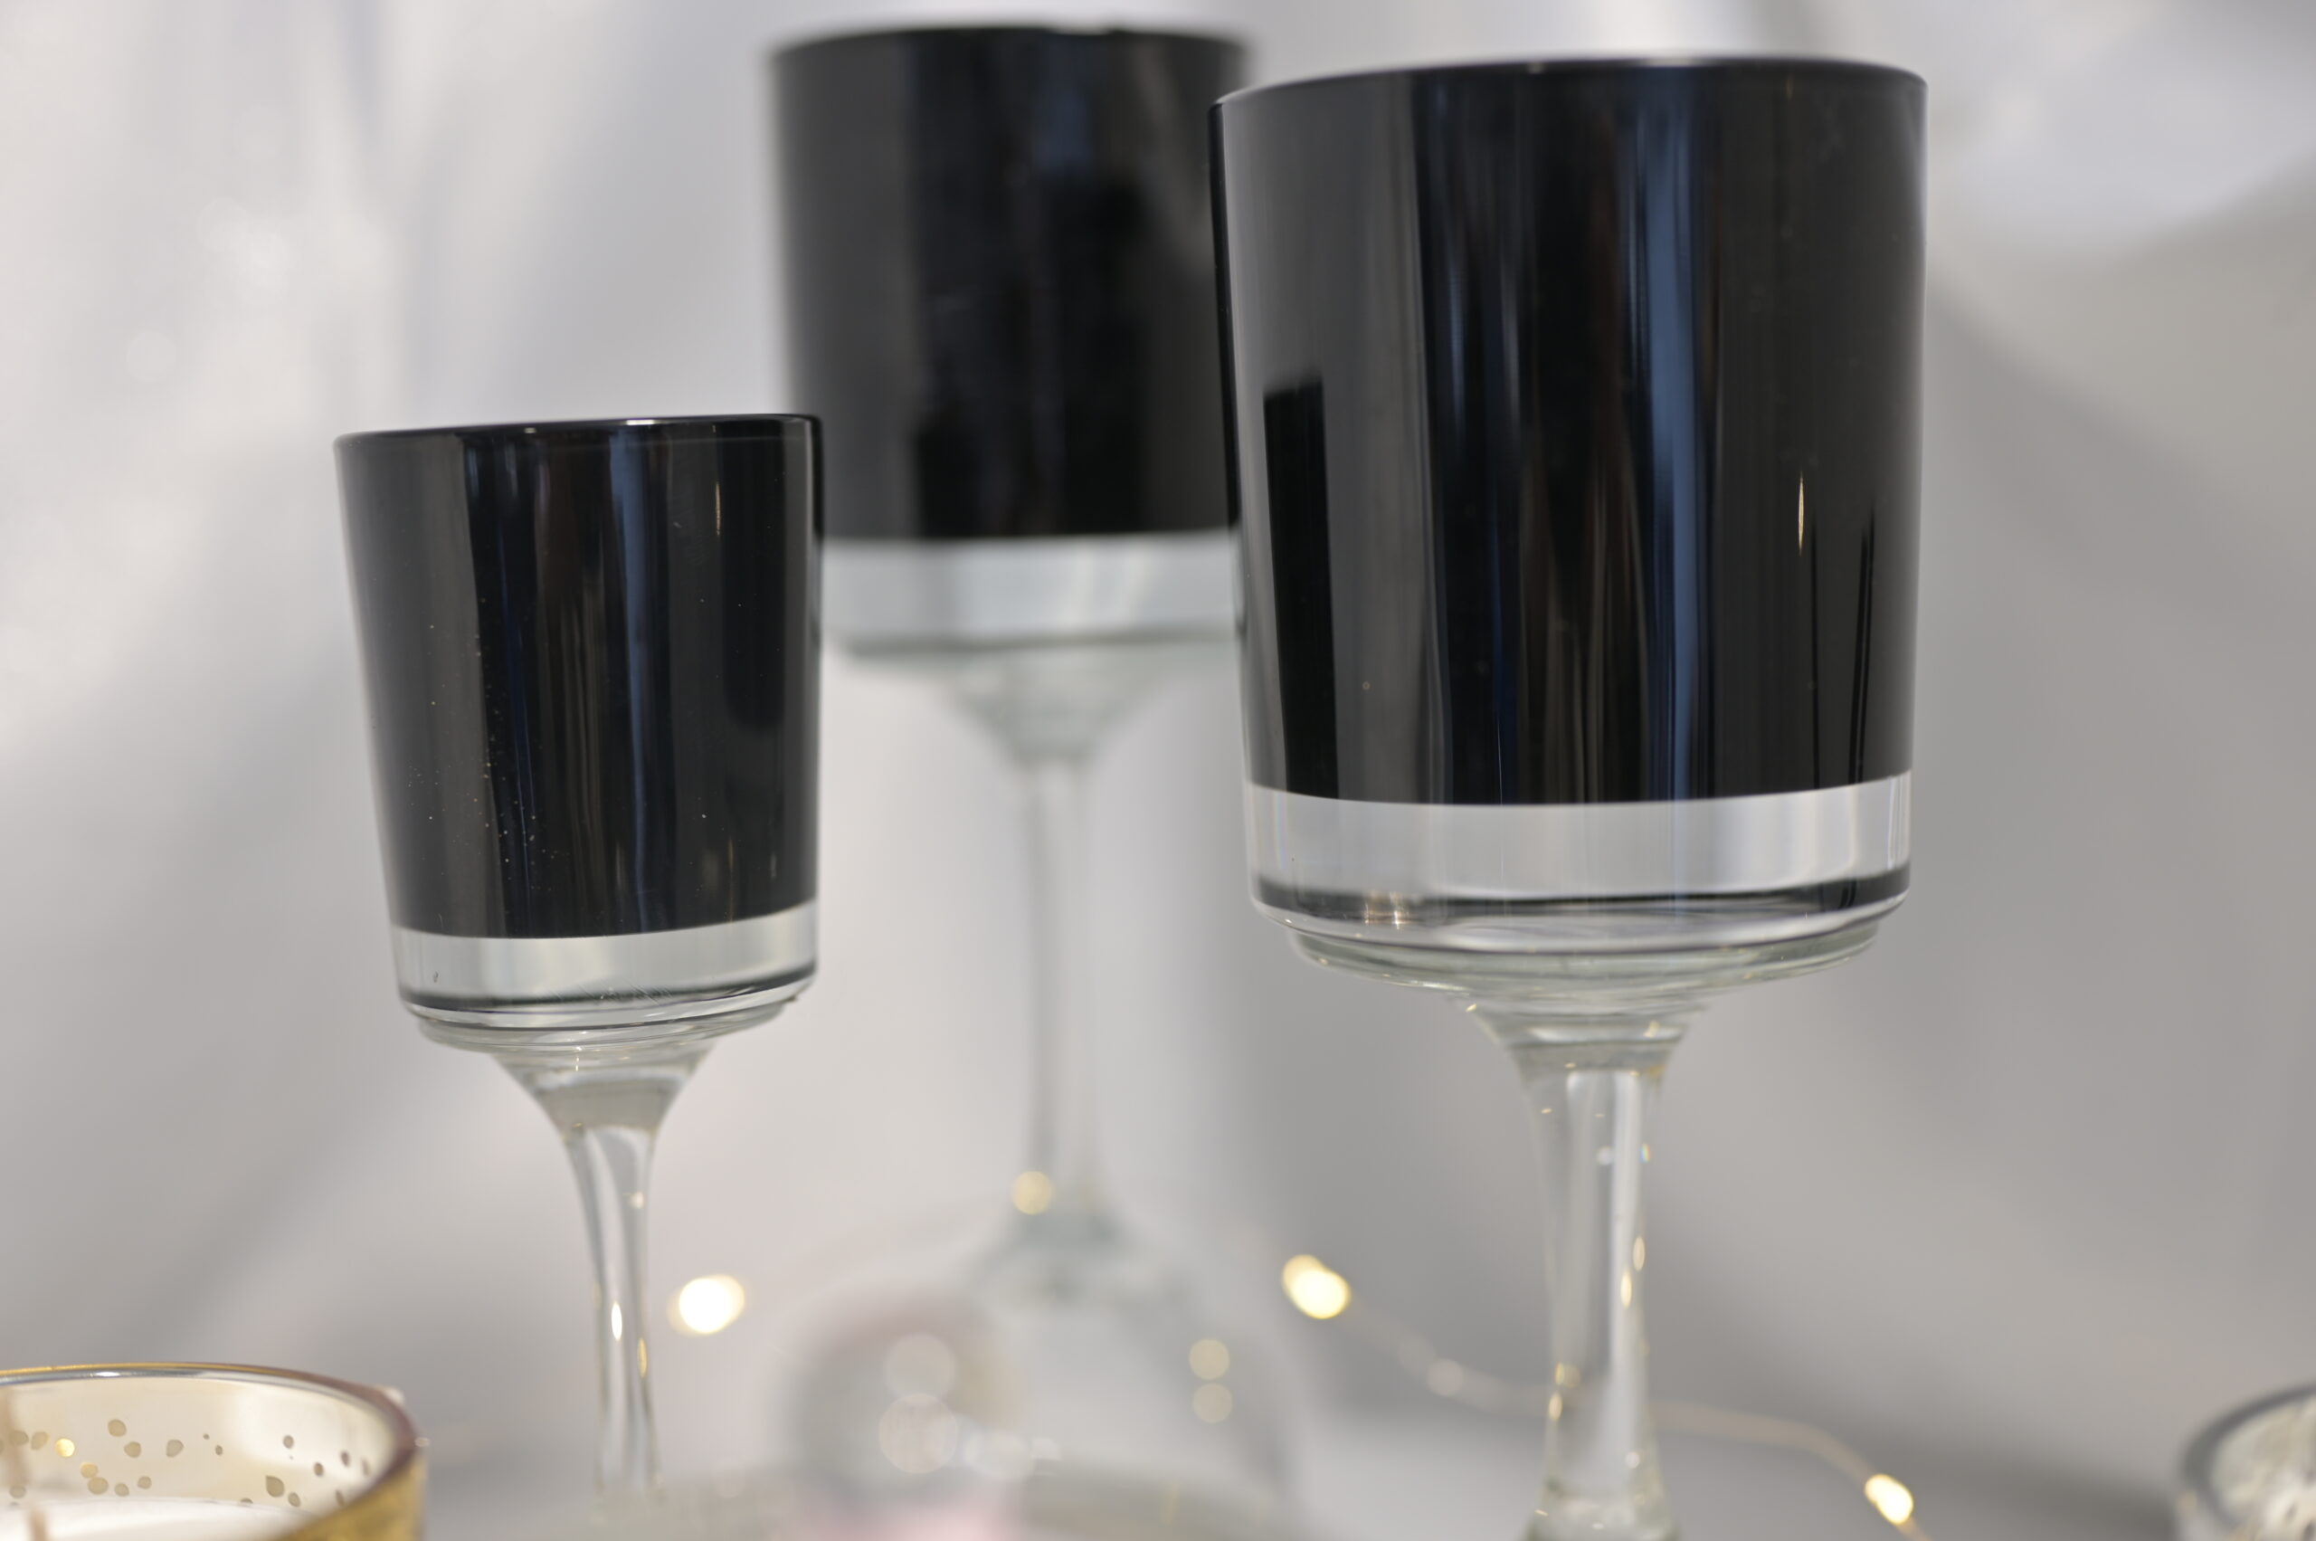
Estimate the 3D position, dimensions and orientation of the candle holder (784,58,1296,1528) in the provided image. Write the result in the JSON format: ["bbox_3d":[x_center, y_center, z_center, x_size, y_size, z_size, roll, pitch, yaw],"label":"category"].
[{"bbox_3d":[-0.025,-0.001,0.658,0.099,0.288,0.099,-2,6,0],"label":"candle holder"}]

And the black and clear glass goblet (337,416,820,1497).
[{"bbox_3d":[-0.079,0.057,0.470,0.070,0.214,0.070,-2,6,0],"label":"black and clear glass goblet"}]

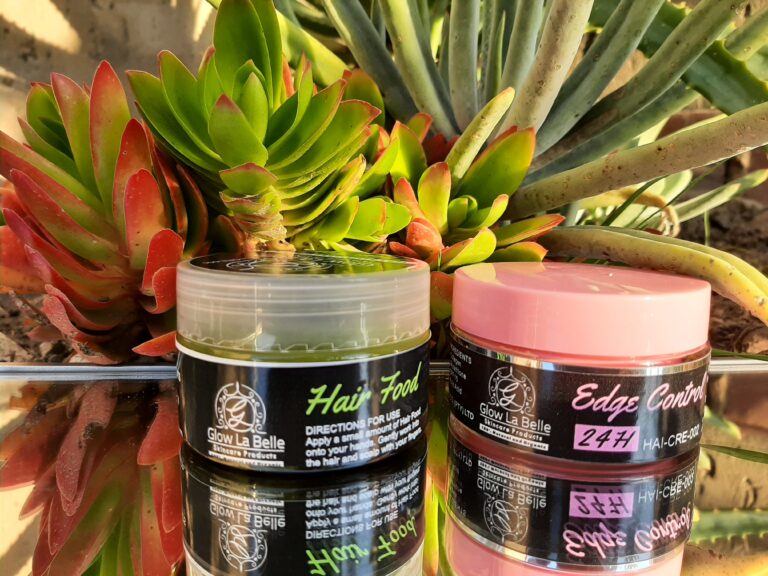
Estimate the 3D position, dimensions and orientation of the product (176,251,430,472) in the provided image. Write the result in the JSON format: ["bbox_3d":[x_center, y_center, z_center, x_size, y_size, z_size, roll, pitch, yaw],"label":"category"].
[{"bbox_3d":[-0.023,0.016,0.172,0.073,0.049,0.073,-1,9,-8],"label":"product"}]

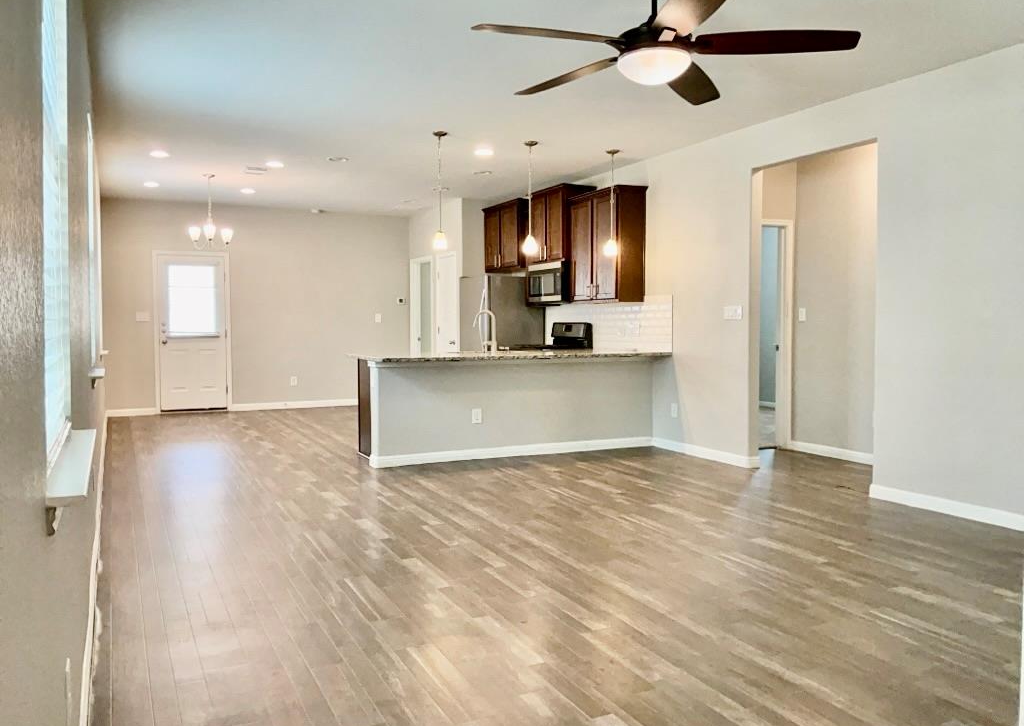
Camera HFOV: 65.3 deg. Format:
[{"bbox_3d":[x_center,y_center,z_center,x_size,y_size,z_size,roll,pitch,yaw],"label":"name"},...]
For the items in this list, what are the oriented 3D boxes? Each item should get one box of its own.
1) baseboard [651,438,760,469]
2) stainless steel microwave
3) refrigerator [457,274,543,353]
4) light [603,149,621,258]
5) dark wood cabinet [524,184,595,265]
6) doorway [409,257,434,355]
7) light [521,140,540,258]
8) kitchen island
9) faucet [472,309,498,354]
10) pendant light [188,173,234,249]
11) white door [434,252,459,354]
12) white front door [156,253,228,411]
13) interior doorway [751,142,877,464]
[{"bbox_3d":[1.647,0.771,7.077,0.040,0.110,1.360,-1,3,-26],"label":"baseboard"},{"bbox_3d":[0.543,-0.867,8.698,0.420,0.430,0.760,-1,3,-26],"label":"stainless steel microwave"},{"bbox_3d":[-0.137,-0.169,9.699,0.785,1.745,0.840,-1,3,-26],"label":"refrigerator"},{"bbox_3d":[0.909,-1.456,7.308,0.130,0.955,0.130,-1,3,-26],"label":"light"},{"bbox_3d":[0.549,-1.475,8.688,0.400,0.785,0.790,-1,3,-26],"label":"dark wood cabinet"},{"bbox_3d":[-1.232,-0.430,11.406,0.130,2.100,0.890,-1,3,-26],"label":"doorway"},{"bbox_3d":[0.161,-1.414,6.855,0.136,0.969,0.136,-1,3,-26],"label":"light"},{"bbox_3d":[-0.010,0.361,7.287,2.729,0.910,1.170,-1,3,-26],"label":"kitchen island"},{"bbox_3d":[-0.244,-0.281,7.210,0.255,0.385,0.065,3,4,44],"label":"faucet"},{"bbox_3d":[-3.202,-1.599,8.468,0.480,0.785,0.480,-1,3,-26],"label":"pendant light"},{"bbox_3d":[-0.833,-0.367,10.518,0.060,2.060,0.660,-1,3,-26],"label":"white door"},{"bbox_3d":[-4.200,-0.371,10.525,0.839,2.050,0.070,-1,3,-26],"label":"white front door"},{"bbox_3d":[2.239,-0.313,5.929,0.130,2.400,1.184,-1,3,-26],"label":"interior doorway"}]

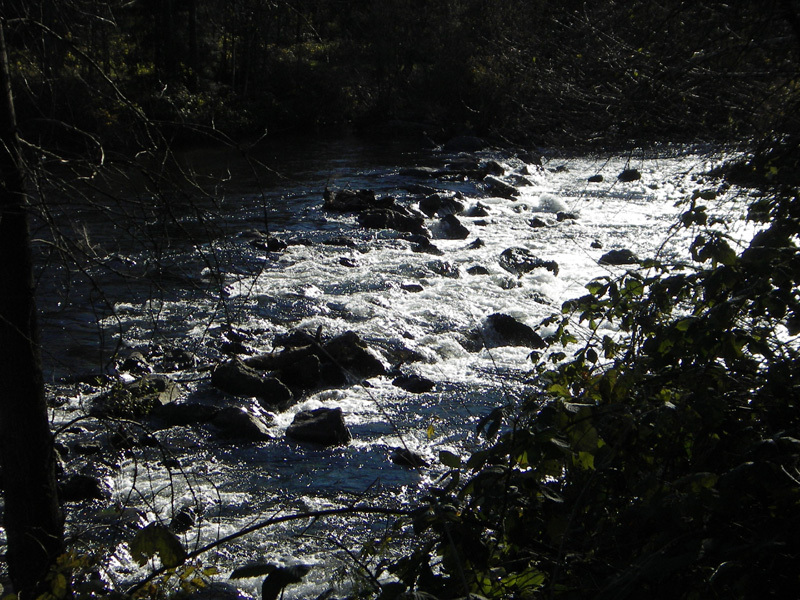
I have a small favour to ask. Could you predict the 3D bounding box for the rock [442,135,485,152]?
[{"bbox_3d":[1.578,-3.899,36.163,1.042,0.391,0.729,0,12,0],"label":"rock"}]

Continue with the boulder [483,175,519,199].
[{"bbox_3d":[2.037,-2.312,29.455,0.730,0.516,0.543,1,13,4],"label":"boulder"}]

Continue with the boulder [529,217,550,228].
[{"bbox_3d":[2.404,-1.342,25.088,0.375,0.175,0.300,0,12,0],"label":"boulder"}]

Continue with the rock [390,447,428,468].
[{"bbox_3d":[0.084,1.380,12.873,0.332,0.144,0.249,2,13,10],"label":"rock"}]

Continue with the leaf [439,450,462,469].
[{"bbox_3d":[0.167,0.526,4.800,0.079,0.059,0.035,0,13,0],"label":"leaf"}]

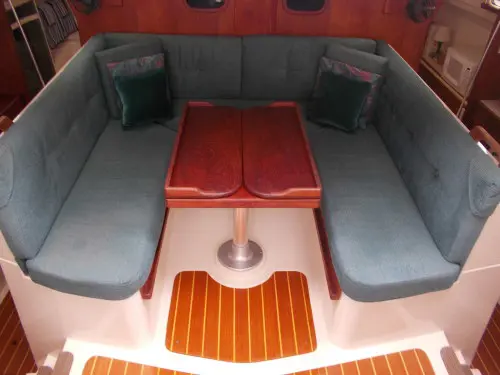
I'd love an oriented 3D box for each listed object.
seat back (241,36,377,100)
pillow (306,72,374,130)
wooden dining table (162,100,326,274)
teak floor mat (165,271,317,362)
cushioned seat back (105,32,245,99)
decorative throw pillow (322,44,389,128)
[{"bbox_3d":[0.371,-0.791,2.787,0.860,0.400,0.110,0,30,-1],"label":"seat back"},{"bbox_3d":[0.516,-0.518,2.495,0.310,0.310,0.120,22,22,26],"label":"pillow"},{"bbox_3d":[-0.035,0.065,2.119,0.600,0.710,0.760,0,37,-1],"label":"wooden dining table"},{"bbox_3d":[-0.044,0.598,2.000,0.660,0.020,0.505,0,37,-1],"label":"teak floor mat"},{"bbox_3d":[-0.490,-0.794,2.763,0.865,0.400,0.110,0,30,-1],"label":"cushioned seat back"},{"bbox_3d":[0.616,-0.633,2.580,0.390,0.390,0.130,20,26,24],"label":"decorative throw pillow"}]

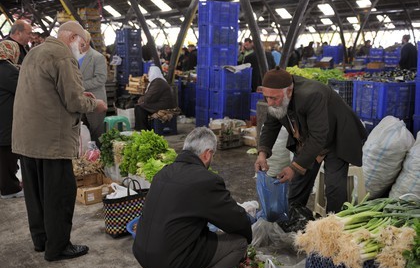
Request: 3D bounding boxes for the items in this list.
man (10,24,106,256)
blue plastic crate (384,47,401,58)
[{"bbox_3d":[-1.051,0.052,3.086,0.600,1.630,0.500,-5,12,-25],"label":"man"},{"bbox_3d":[5.569,-2.466,13.579,0.450,0.240,0.360,5,12,25],"label":"blue plastic crate"}]

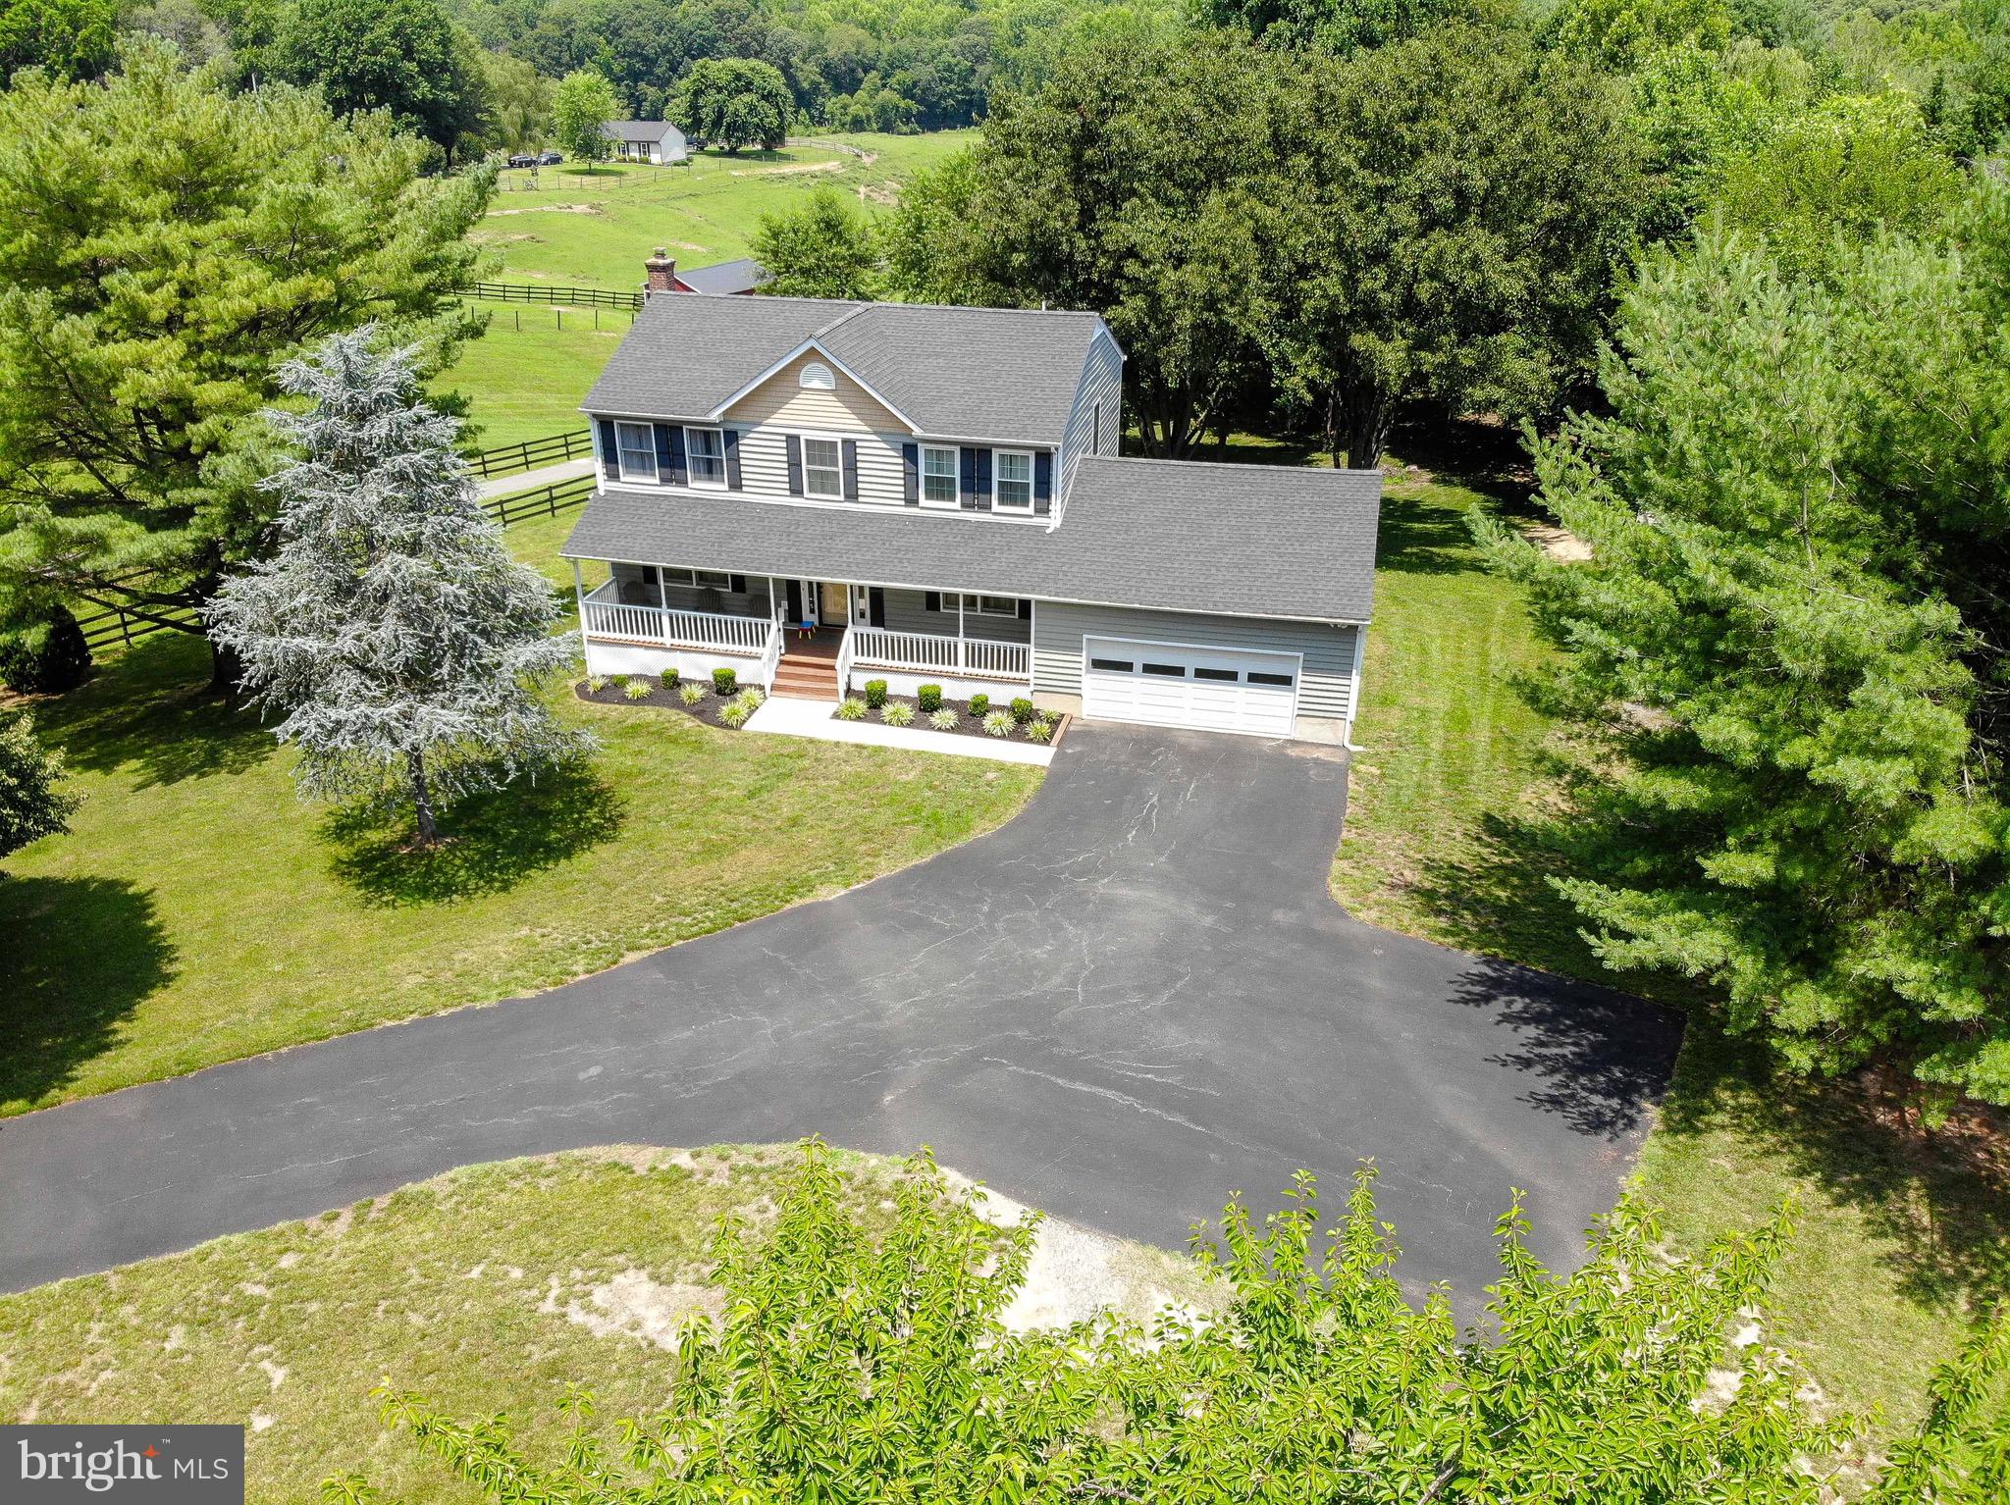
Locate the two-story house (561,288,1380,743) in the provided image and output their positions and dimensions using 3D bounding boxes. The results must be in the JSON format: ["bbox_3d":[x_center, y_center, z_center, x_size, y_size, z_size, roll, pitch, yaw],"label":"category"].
[{"bbox_3d":[-0.187,-7.308,37.139,19.594,8.474,11.515,6,28,11],"label":"two-story house"}]

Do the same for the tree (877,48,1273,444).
[{"bbox_3d":[2.882,-18.002,51.439,14.286,15.024,12.857,3,28,6],"label":"tree"}]

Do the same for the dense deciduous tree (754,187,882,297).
[{"bbox_3d":[-7.968,-19.642,61.259,5.521,9.815,5.245,-3,28,-6],"label":"dense deciduous tree"}]

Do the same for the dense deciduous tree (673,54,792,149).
[{"bbox_3d":[-37.931,-90.371,194.180,16.389,12.502,15.570,-5,28,-9],"label":"dense deciduous tree"}]

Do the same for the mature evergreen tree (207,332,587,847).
[{"bbox_3d":[-11.360,-2.878,26.630,6.912,10.309,6.566,-12,30,-23],"label":"mature evergreen tree"}]

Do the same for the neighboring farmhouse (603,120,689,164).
[{"bbox_3d":[-49.889,-82.427,188.083,10.400,4.800,8.400,4,28,8],"label":"neighboring farmhouse"}]

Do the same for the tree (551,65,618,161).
[{"bbox_3d":[-51.446,-77.195,170.328,7.973,11.637,7.973,-7,28,-14],"label":"tree"}]

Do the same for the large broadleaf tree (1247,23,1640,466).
[{"bbox_3d":[15.253,-17.205,49.407,13.212,15.372,11.891,7,28,13],"label":"large broadleaf tree"}]

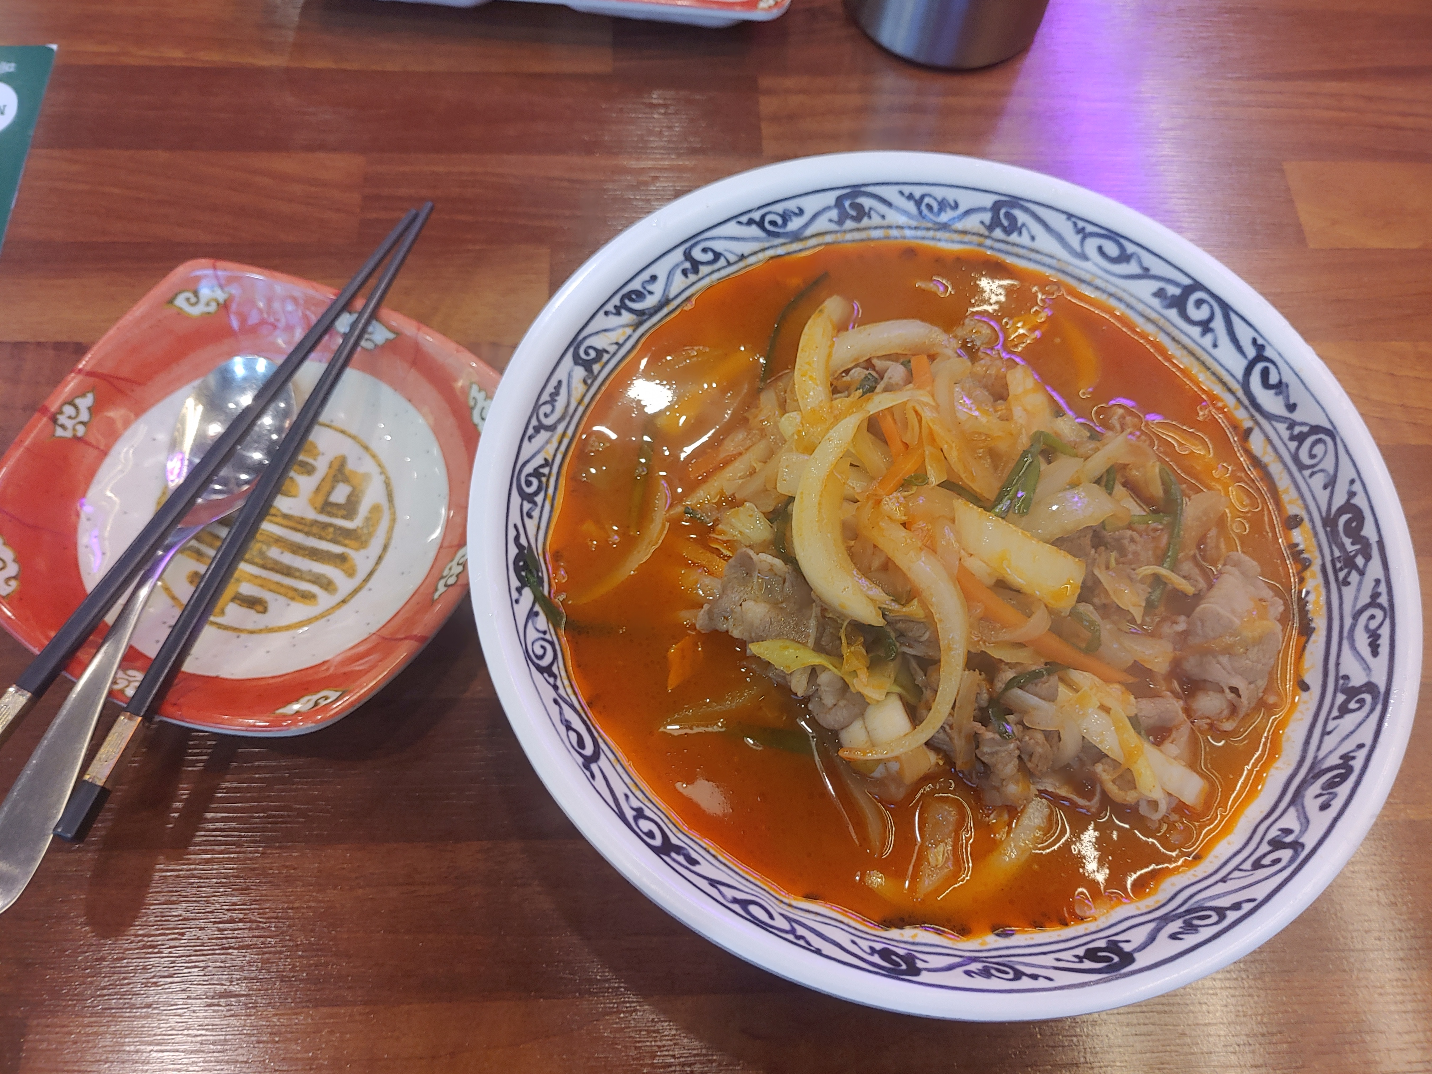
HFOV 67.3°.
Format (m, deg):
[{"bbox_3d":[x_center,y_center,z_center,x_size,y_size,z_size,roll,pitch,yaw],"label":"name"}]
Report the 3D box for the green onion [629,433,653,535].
[{"bbox_3d":[-0.022,-0.015,0.313,0.004,0.004,0.033,6,64,0],"label":"green onion"}]

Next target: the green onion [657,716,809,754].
[{"bbox_3d":[0.005,0.052,0.281,0.038,0.004,0.006,6,64,0],"label":"green onion"}]

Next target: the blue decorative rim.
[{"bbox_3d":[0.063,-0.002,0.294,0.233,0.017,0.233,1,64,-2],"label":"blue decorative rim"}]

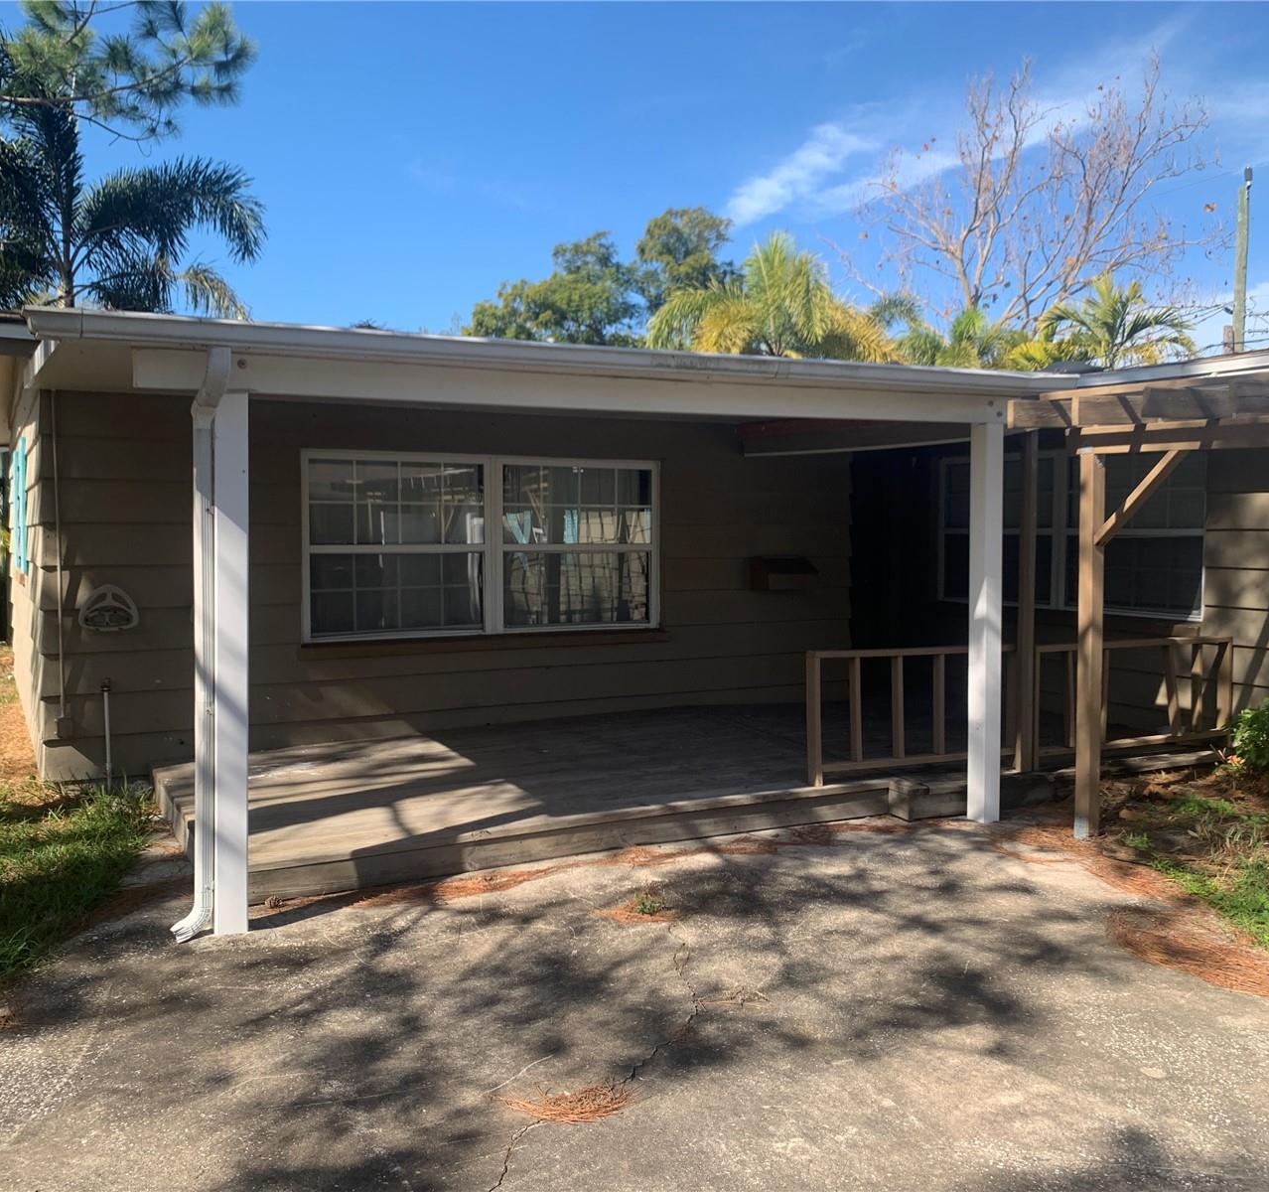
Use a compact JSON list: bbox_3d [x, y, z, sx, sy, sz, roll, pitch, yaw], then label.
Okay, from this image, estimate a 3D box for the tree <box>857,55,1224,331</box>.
[{"bbox_3d":[9.541,-6.308,28.340,8.600,12.769,7.500,0,3,0],"label":"tree"}]

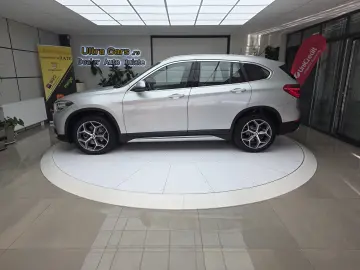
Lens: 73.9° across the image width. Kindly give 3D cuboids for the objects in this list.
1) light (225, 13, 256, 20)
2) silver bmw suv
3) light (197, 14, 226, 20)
[{"bbox_3d":[1.264,-2.513,5.038,0.600,0.050,0.600,0,15,0],"label":"light"},{"bbox_3d":[-0.056,-0.681,4.649,4.440,1.600,1.870,-1,15,-2],"label":"silver bmw suv"},{"bbox_3d":[0.657,-2.521,5.096,0.590,0.050,0.590,0,15,0],"label":"light"}]

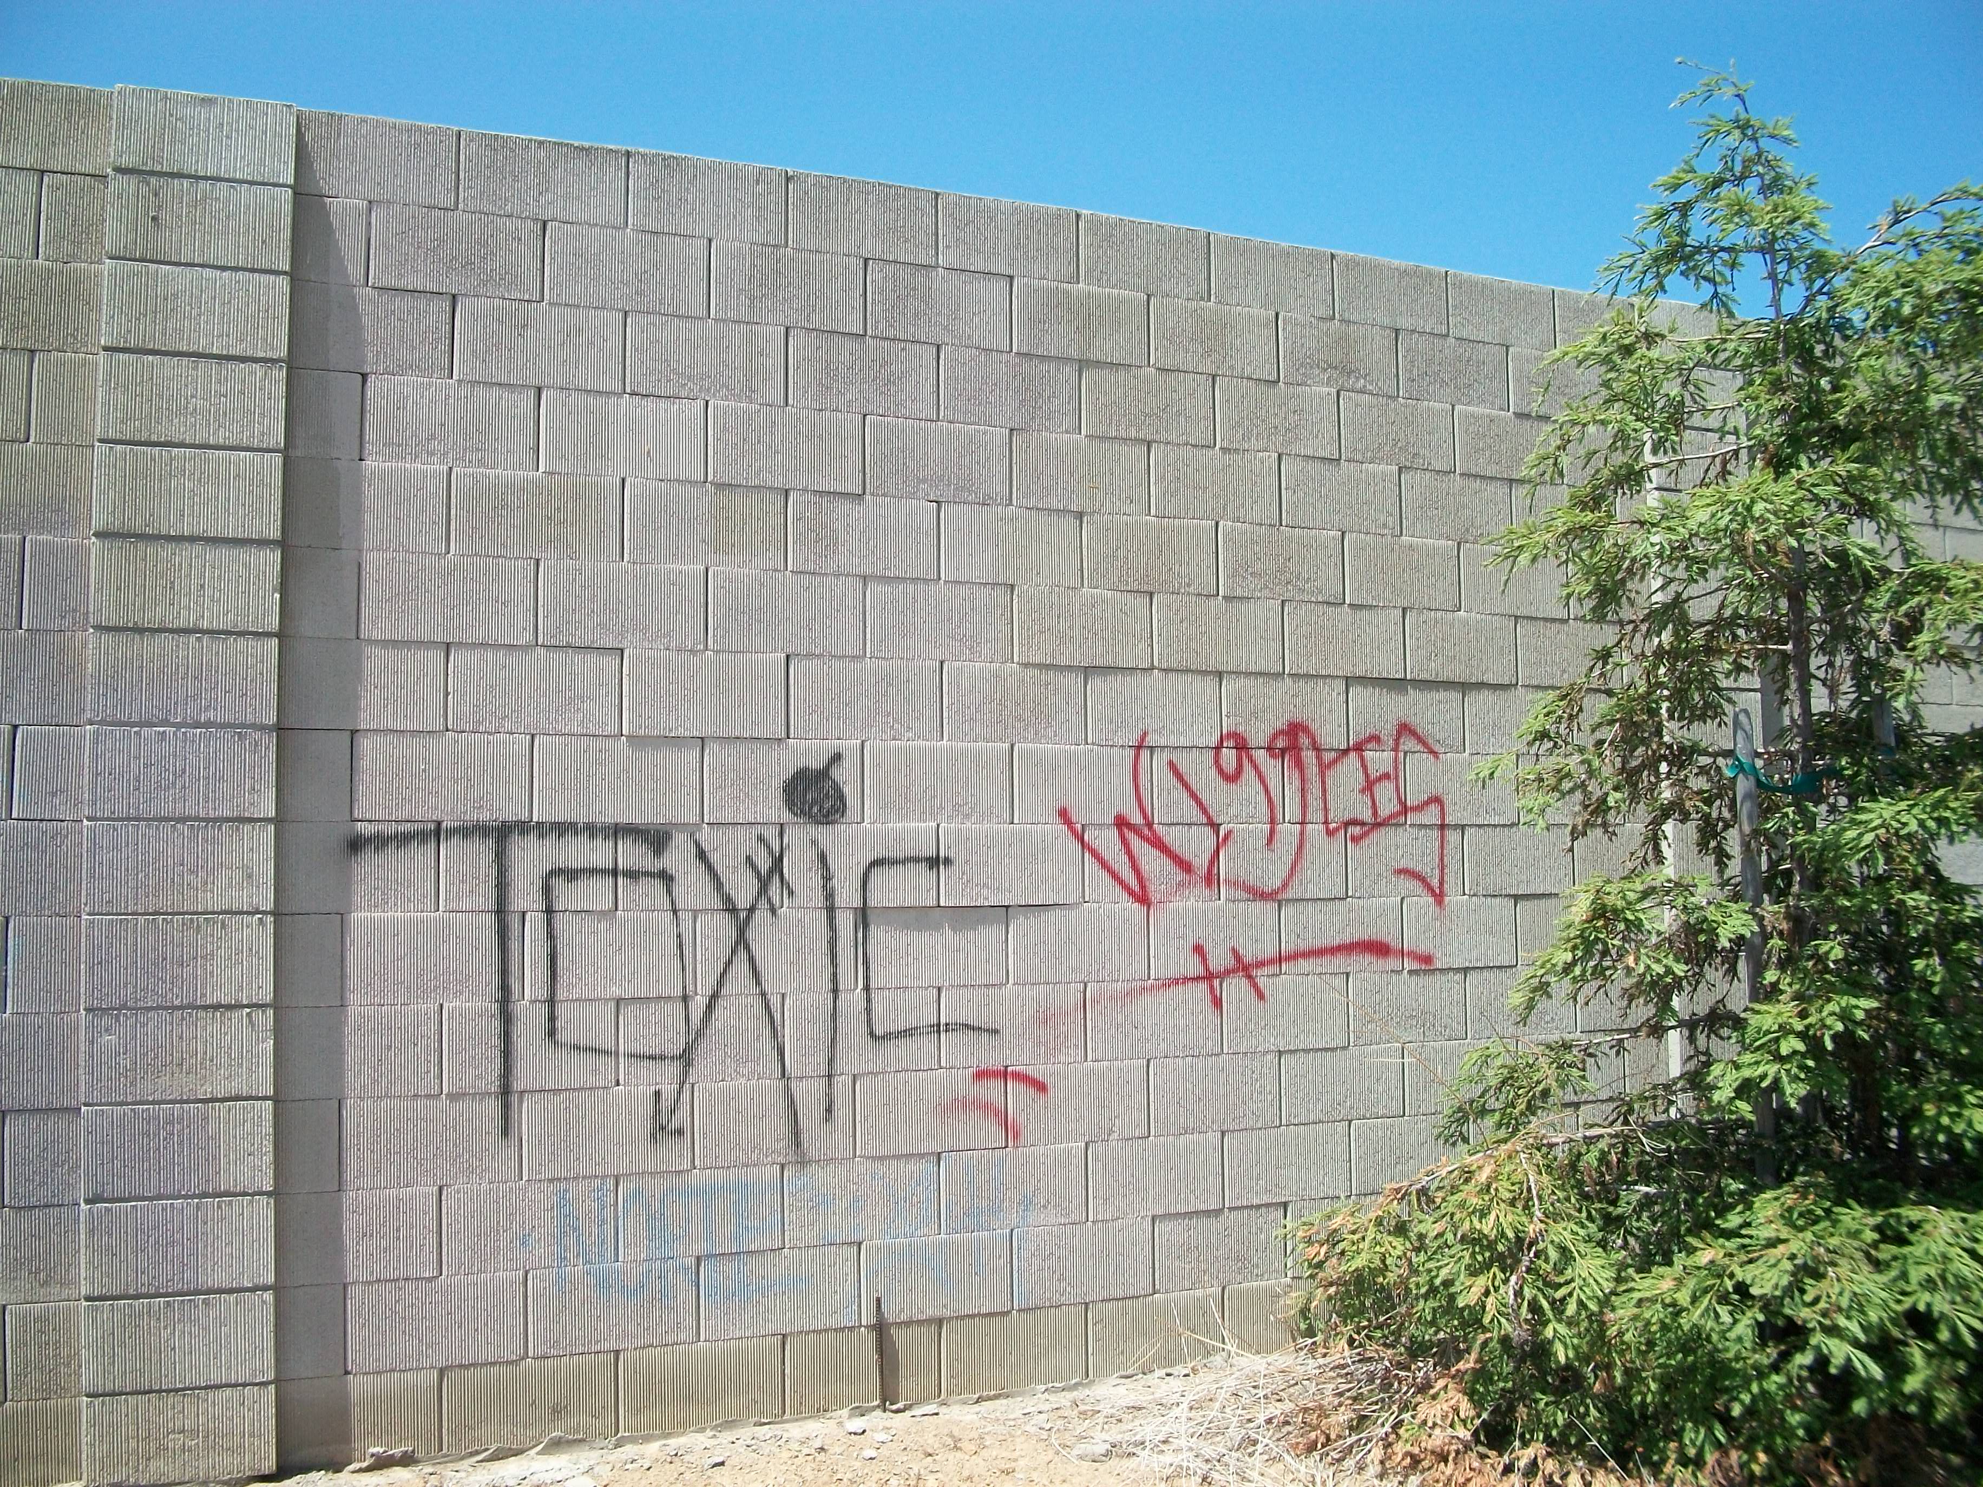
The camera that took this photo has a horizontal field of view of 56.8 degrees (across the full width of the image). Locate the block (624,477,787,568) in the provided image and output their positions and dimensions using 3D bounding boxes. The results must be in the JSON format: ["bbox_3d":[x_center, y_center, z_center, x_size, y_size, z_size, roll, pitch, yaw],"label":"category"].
[{"bbox_3d":[-0.718,-0.521,4.494,0.397,0.197,0.170,1,-4,-23],"label":"block"}]

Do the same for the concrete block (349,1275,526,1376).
[{"bbox_3d":[-1.265,1.292,4.149,0.395,0.197,0.180,1,-4,-22],"label":"concrete block"}]

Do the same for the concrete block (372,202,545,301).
[{"bbox_3d":[-1.266,-1.127,4.296,0.397,0.197,0.170,1,-4,-23],"label":"concrete block"}]

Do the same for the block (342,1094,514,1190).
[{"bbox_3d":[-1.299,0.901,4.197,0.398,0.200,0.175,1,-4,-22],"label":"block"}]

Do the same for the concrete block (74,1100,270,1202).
[{"bbox_3d":[-1.748,0.852,3.930,0.400,0.195,0.230,1,-3,-24],"label":"concrete block"}]

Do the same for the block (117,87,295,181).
[{"bbox_3d":[-1.754,-1.322,4.081,0.385,0.197,0.200,1,-4,-23],"label":"block"}]

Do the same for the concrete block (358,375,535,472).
[{"bbox_3d":[-1.264,-0.725,4.238,0.395,0.195,0.175,1,-3,-24],"label":"concrete block"}]

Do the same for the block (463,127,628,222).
[{"bbox_3d":[-1.096,-1.329,4.431,0.397,0.196,0.180,1,-4,-23],"label":"block"}]

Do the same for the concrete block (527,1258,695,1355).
[{"bbox_3d":[-0.902,1.300,4.297,0.395,0.197,0.180,1,-4,-22],"label":"concrete block"}]

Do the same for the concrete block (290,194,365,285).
[{"bbox_3d":[-1.530,-1.125,4.194,0.200,0.197,0.180,1,-4,-22],"label":"concrete block"}]

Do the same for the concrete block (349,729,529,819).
[{"bbox_3d":[-1.274,0.072,4.191,0.395,0.195,0.175,1,-3,-24],"label":"concrete block"}]

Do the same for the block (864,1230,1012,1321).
[{"bbox_3d":[-0.168,1.329,4.633,0.398,0.200,0.175,1,-4,-22],"label":"block"}]

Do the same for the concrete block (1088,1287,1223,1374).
[{"bbox_3d":[0.399,1.525,4.824,0.398,0.198,0.170,1,-4,-24],"label":"concrete block"}]

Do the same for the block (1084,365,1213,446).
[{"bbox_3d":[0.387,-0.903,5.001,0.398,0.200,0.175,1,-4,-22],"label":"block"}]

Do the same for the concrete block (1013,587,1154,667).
[{"bbox_3d":[0.202,-0.298,4.844,0.395,0.197,0.180,1,-4,-22],"label":"concrete block"}]

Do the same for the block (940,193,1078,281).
[{"bbox_3d":[0.014,-1.314,4.858,0.397,0.197,0.170,1,-4,-23],"label":"block"}]

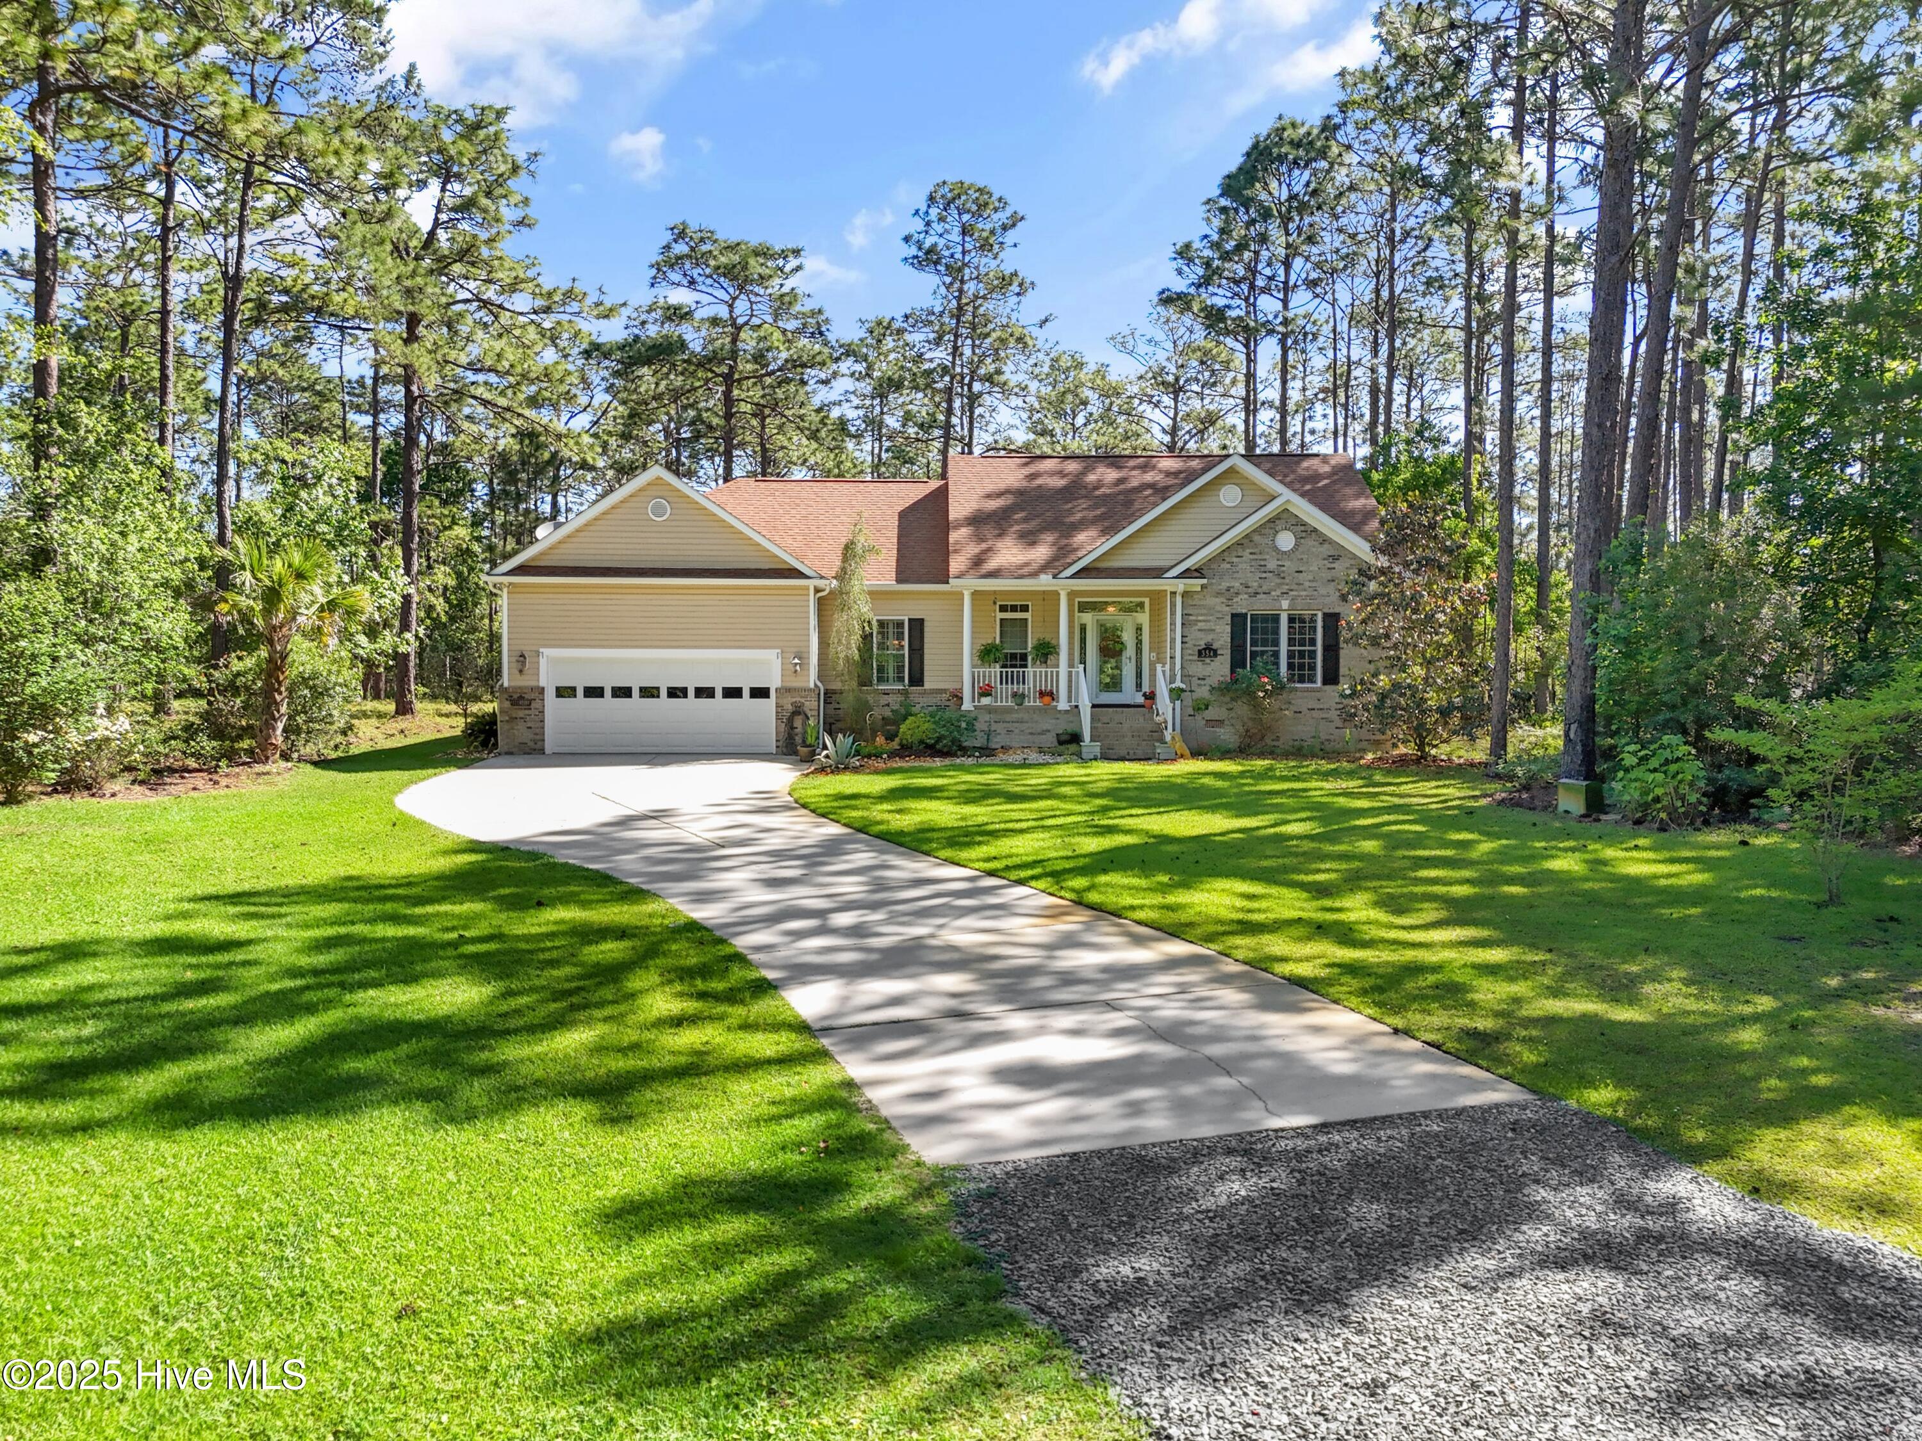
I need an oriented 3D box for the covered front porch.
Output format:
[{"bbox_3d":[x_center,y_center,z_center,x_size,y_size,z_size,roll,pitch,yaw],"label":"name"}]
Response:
[{"bbox_3d":[2.476,-1.191,30.085,5.115,3.726,2.200,0,4,0],"label":"covered front porch"}]

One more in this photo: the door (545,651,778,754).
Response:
[{"bbox_3d":[-6.527,-0.393,29.084,5.081,2.259,0.150,0,4,0],"label":"door"}]

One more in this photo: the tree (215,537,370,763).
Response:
[{"bbox_3d":[-13.352,-1.388,26.666,3.057,4.554,2.900,0,4,0],"label":"tree"}]

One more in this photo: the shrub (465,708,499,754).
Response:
[{"bbox_3d":[-10.676,0.190,30.173,1.100,0.959,1.100,0,4,0],"label":"shrub"}]

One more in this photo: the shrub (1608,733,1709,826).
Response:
[{"bbox_3d":[9.620,0.790,18.488,1.348,1.244,1.250,0,4,0],"label":"shrub"}]

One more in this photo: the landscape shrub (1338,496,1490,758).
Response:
[{"bbox_3d":[9.460,-1.910,27.835,3.164,5.447,2.900,0,4,0],"label":"landscape shrub"}]

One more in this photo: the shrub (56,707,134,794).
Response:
[{"bbox_3d":[-14.408,0.478,22.275,1.276,1.386,1.300,0,4,0],"label":"shrub"}]

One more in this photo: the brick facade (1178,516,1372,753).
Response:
[{"bbox_3d":[7.024,-1.876,29.240,4.672,5.201,0.300,0,4,0],"label":"brick facade"}]

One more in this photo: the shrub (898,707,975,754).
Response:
[{"bbox_3d":[-0.516,0.245,28.673,1.708,1.040,1.400,0,4,0],"label":"shrub"}]

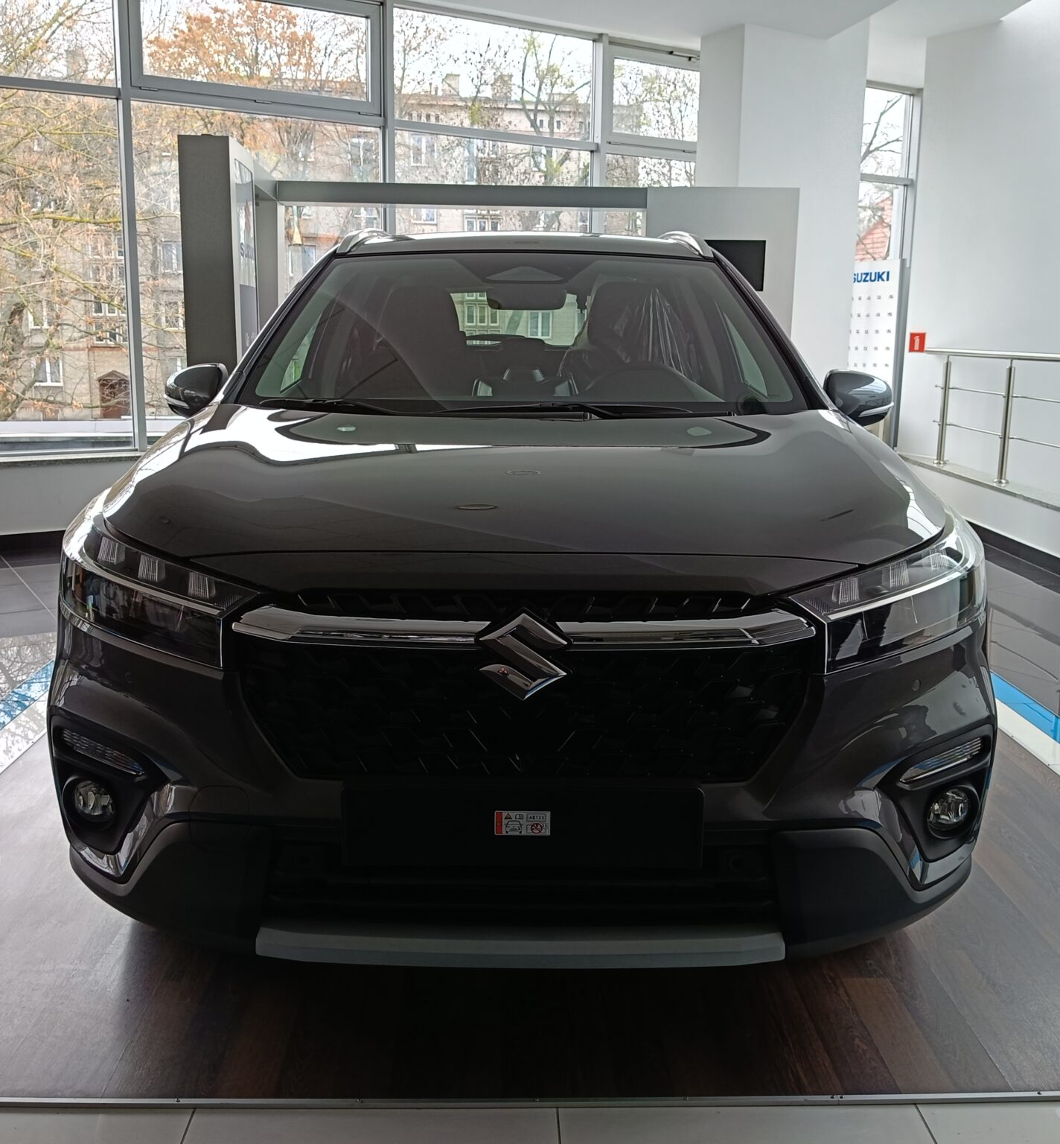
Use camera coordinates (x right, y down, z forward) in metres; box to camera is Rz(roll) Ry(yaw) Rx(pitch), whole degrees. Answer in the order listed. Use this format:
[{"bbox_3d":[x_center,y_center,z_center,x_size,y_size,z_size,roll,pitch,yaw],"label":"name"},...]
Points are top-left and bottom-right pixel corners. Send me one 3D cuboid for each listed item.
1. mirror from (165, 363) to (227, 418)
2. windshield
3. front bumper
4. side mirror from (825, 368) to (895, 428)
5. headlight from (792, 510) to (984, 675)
[{"bbox_3d":[-0.916,-0.506,3.190,0.210,0.160,0.140,1,11,0],"label":"mirror"},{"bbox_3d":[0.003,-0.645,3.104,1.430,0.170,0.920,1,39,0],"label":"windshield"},{"bbox_3d":[-0.007,0.328,1.924,1.720,0.455,0.520,1,11,0],"label":"front bumper"},{"bbox_3d":[0.909,-0.483,3.190,0.210,0.160,0.140,1,11,0],"label":"side mirror"},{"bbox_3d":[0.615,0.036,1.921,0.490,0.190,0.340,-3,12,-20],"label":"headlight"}]

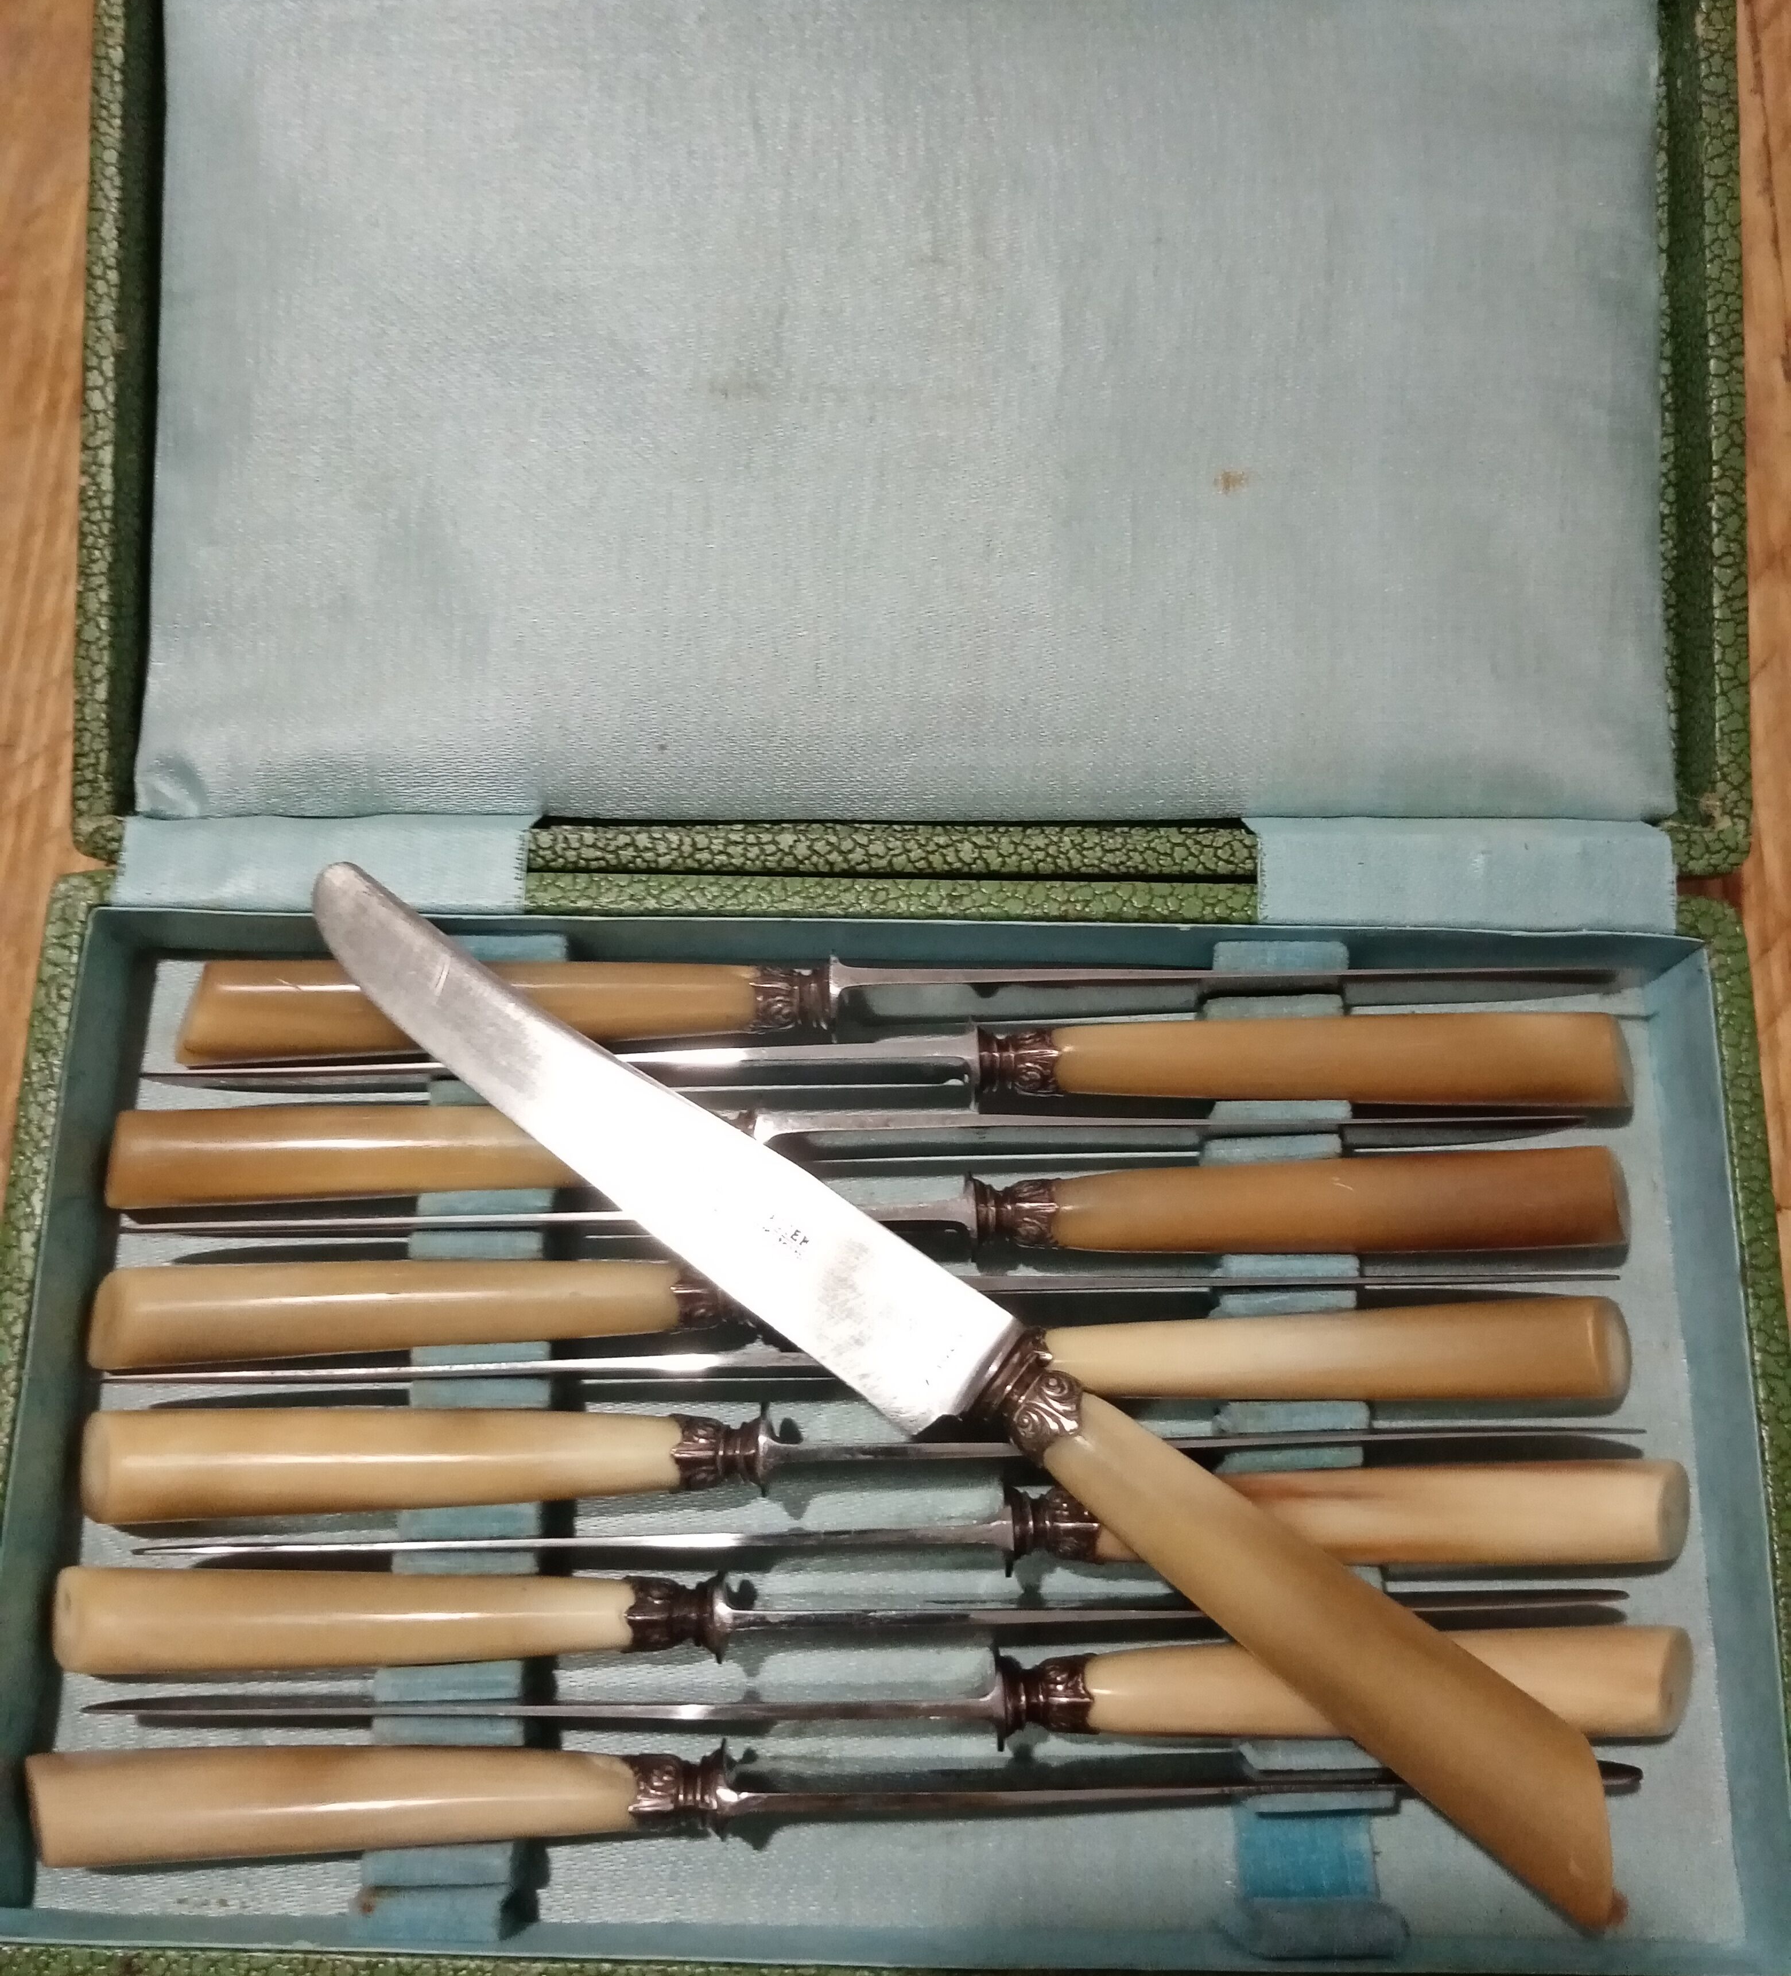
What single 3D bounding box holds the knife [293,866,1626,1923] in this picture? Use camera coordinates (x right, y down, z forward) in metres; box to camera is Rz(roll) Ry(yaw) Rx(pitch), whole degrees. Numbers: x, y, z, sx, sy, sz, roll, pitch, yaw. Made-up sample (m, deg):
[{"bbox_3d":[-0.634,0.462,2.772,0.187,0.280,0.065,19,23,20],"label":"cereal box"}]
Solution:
[{"bbox_3d":[0.004,0.049,0.251,0.227,0.014,0.022,35,78,10],"label":"knife"}]

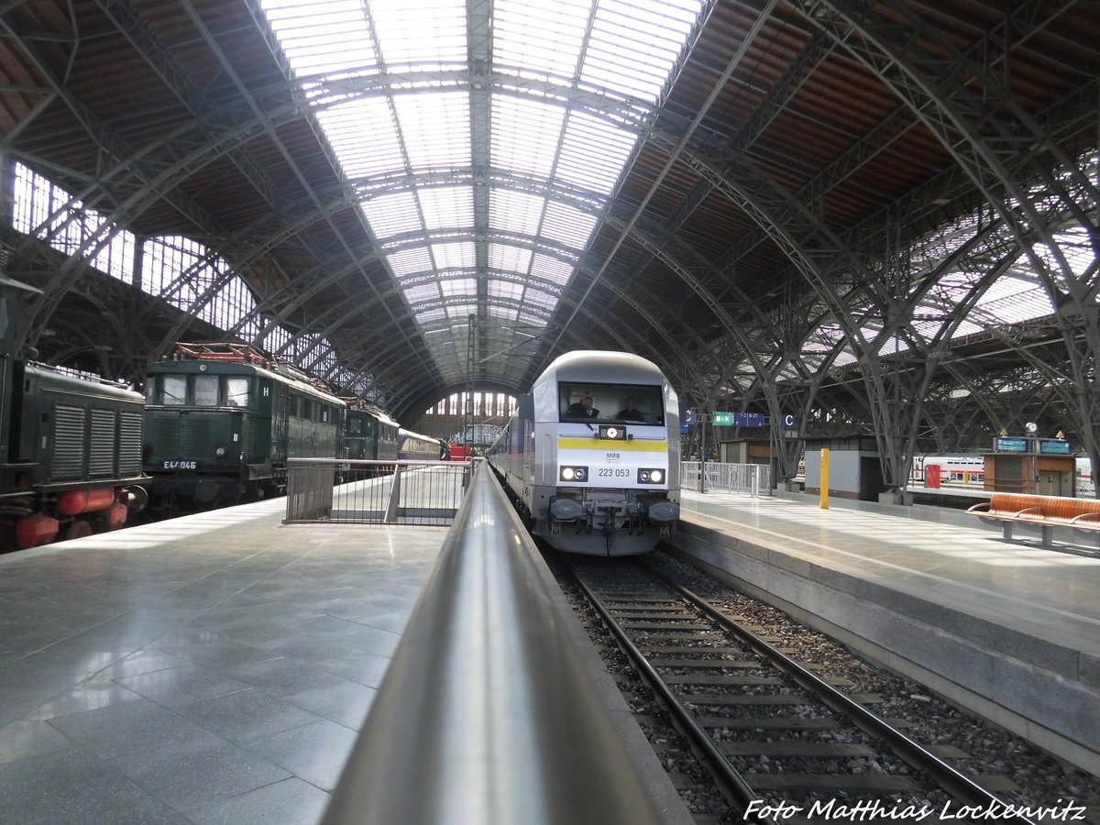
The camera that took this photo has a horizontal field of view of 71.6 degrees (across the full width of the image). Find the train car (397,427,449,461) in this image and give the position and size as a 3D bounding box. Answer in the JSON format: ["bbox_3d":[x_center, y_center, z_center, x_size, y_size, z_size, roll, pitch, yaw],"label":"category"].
[{"bbox_3d":[-12.800,4.065,69.542,2.900,3.750,44.500,2,-4,-5],"label":"train car"}]

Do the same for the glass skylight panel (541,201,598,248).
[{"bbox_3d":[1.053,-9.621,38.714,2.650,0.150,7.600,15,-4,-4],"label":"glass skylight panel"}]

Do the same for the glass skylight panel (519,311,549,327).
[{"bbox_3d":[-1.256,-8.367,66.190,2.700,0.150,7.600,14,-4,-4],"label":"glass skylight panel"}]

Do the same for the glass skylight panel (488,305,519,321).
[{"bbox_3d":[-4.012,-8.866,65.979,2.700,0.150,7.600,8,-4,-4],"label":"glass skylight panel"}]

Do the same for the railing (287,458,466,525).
[{"bbox_3d":[-3.007,1.415,14.239,2.950,1.050,3.400,2,-3,-5],"label":"railing"}]

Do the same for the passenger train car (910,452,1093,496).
[{"bbox_3d":[57.200,7.277,97.512,2.800,4.600,28.000,2,-3,-5],"label":"passenger train car"}]

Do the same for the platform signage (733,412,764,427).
[{"bbox_3d":[7.372,0.302,28.161,1.170,0.500,0.160,2,-3,-5],"label":"platform signage"}]

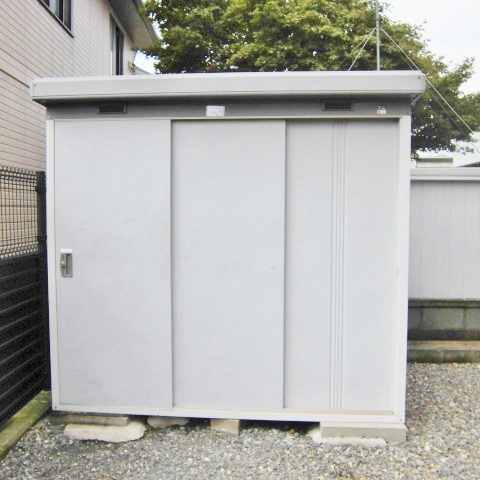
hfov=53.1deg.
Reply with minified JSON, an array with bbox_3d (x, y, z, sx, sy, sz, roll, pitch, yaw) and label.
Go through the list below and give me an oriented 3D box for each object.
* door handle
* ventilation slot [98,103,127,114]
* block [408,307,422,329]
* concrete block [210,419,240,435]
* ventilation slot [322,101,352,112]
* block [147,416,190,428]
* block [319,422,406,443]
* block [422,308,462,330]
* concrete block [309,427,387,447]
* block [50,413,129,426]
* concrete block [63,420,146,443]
[{"bbox_3d":[-1.099,0.147,3.046,0.077,0.178,0.030,0,3,4],"label":"door handle"},{"bbox_3d":[-0.778,-0.804,2.953,0.175,0.061,0.025,0,3,4],"label":"ventilation slot"},{"bbox_3d":[1.518,0.738,4.602,0.390,0.190,0.120,0,3,2],"label":"block"},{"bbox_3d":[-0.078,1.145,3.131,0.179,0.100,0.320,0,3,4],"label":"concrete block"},{"bbox_3d":[0.579,-0.788,2.853,0.174,0.055,0.025,0,3,4],"label":"ventilation slot"},{"bbox_3d":[-0.460,1.152,3.193,0.280,0.100,0.200,0,3,4],"label":"block"},{"bbox_3d":[0.708,1.097,2.825,0.468,0.075,0.210,0,3,5],"label":"block"},{"bbox_3d":[1.899,0.730,4.550,0.390,0.190,0.120,0,3,1],"label":"block"},{"bbox_3d":[0.598,1.100,2.772,0.433,0.055,0.240,0,3,5],"label":"concrete block"},{"bbox_3d":[-0.892,1.083,2.985,0.474,0.070,0.210,0,3,5],"label":"block"},{"bbox_3d":[-0.819,1.170,3.052,0.490,0.080,0.270,0,3,4],"label":"concrete block"}]

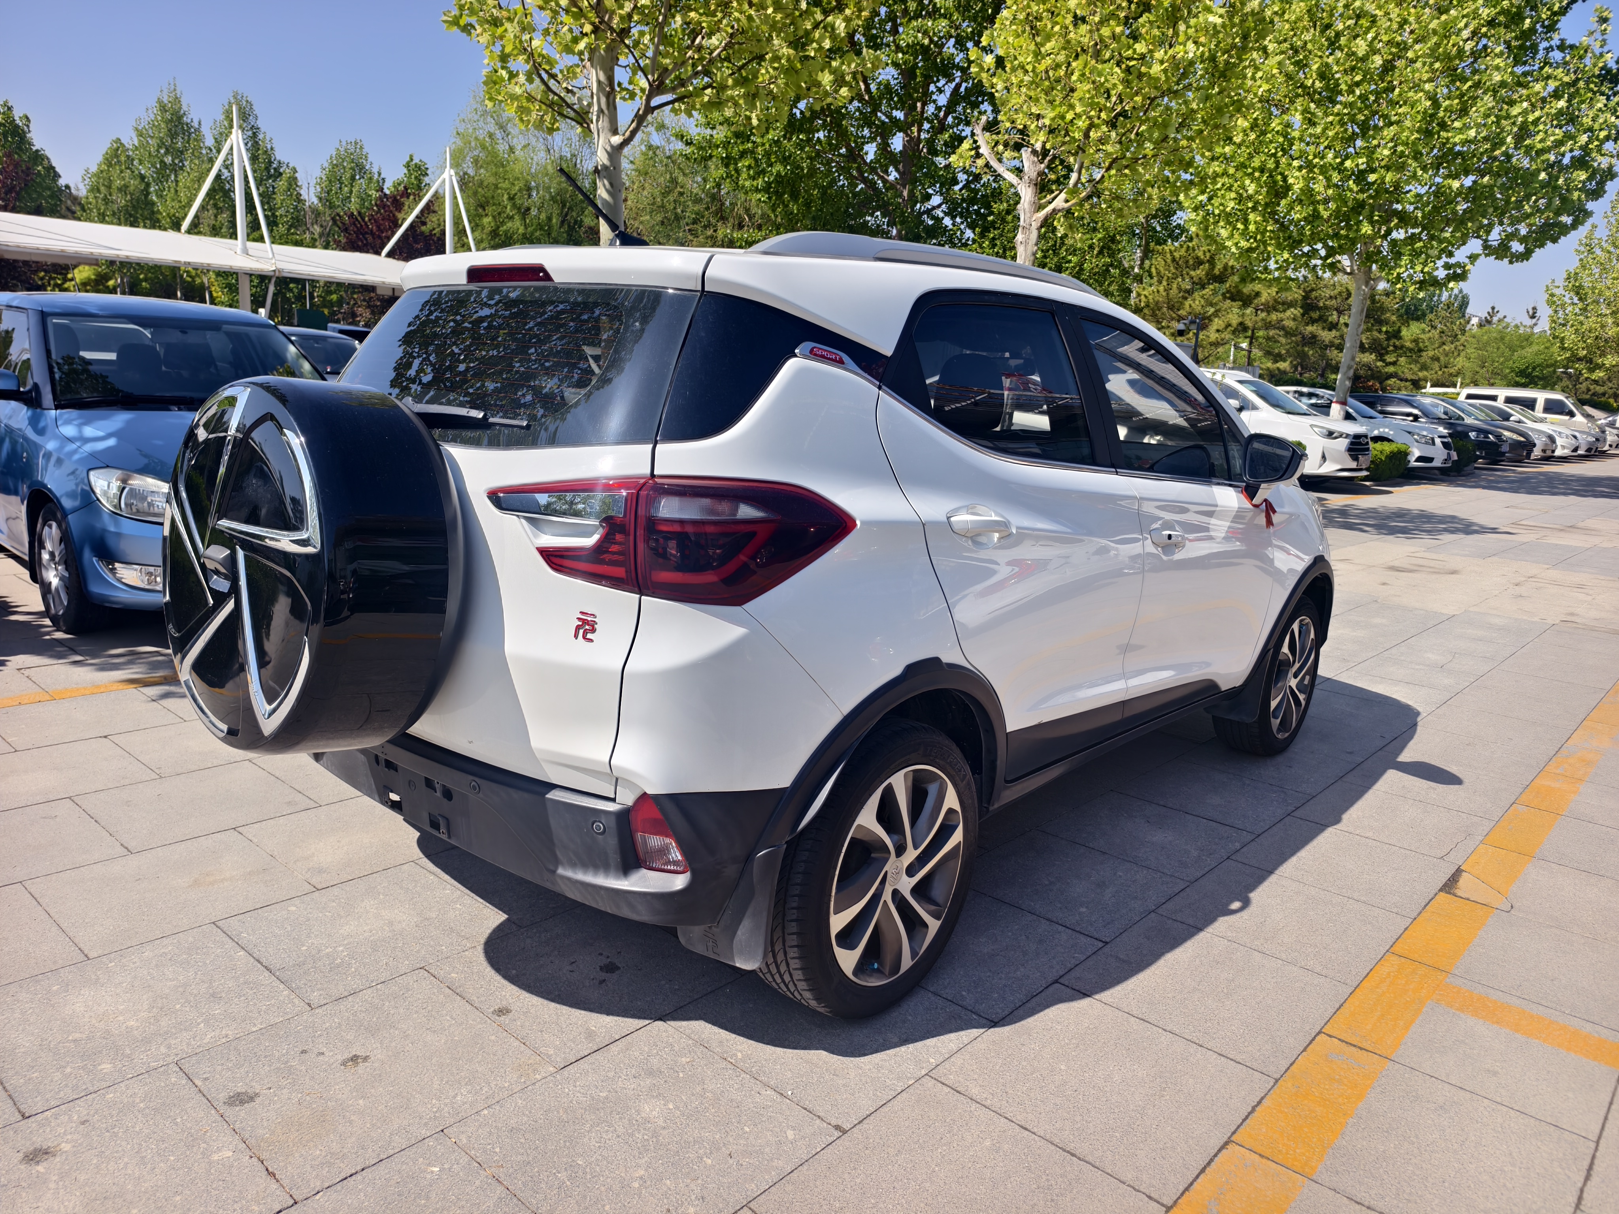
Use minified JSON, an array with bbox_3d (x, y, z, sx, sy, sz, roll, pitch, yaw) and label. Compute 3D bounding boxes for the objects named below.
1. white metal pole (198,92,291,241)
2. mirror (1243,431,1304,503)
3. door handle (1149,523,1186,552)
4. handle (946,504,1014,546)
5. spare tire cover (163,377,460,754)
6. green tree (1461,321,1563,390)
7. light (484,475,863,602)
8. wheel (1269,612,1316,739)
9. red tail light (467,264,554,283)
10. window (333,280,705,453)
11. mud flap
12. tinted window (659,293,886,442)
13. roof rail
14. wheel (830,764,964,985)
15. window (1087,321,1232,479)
[{"bbox_3d":[-10.735,-8.031,20.000,1.200,2.900,1.700,12,15,40],"label":"white metal pole"},{"bbox_3d":[1.485,-0.441,3.436,0.190,0.195,0.130,12,15,40],"label":"mirror"},{"bbox_3d":[1.007,-0.195,3.011,0.055,0.075,0.210,12,15,40],"label":"door handle"},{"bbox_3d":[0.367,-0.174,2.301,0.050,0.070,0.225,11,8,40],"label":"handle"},{"bbox_3d":[-0.998,-0.081,2.098,0.710,0.710,0.270,11,7,38],"label":"spare tire cover"},{"bbox_3d":[31.294,-9.961,48.000,4.500,5.600,4.500,12,15,40],"label":"green tree"},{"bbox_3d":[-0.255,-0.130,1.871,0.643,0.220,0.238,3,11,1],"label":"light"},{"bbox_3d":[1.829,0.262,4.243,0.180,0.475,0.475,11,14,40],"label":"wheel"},{"bbox_3d":[-0.650,-0.708,2.298,0.320,0.042,0.045,12,9,40],"label":"red tail light"},{"bbox_3d":[-0.721,-0.512,2.303,1.370,0.367,0.109,12,-7,40],"label":"window"},{"bbox_3d":[-0.158,0.579,2.097,0.260,0.270,0.070,12,15,40],"label":"mud flap"},{"bbox_3d":[-0.045,-0.427,1.962,0.513,0.288,0.132,-2,-6,-38],"label":"tinted window"},{"bbox_3d":[0.358,-0.803,2.522,0.075,0.080,1.440,12,17,40],"label":"roof rail"},{"bbox_3d":[0.140,0.566,2.376,0.180,0.475,0.475,11,14,40],"label":"wheel"},{"bbox_3d":[1.048,-0.588,3.175,0.055,0.455,0.850,-12,-1,42],"label":"window"}]

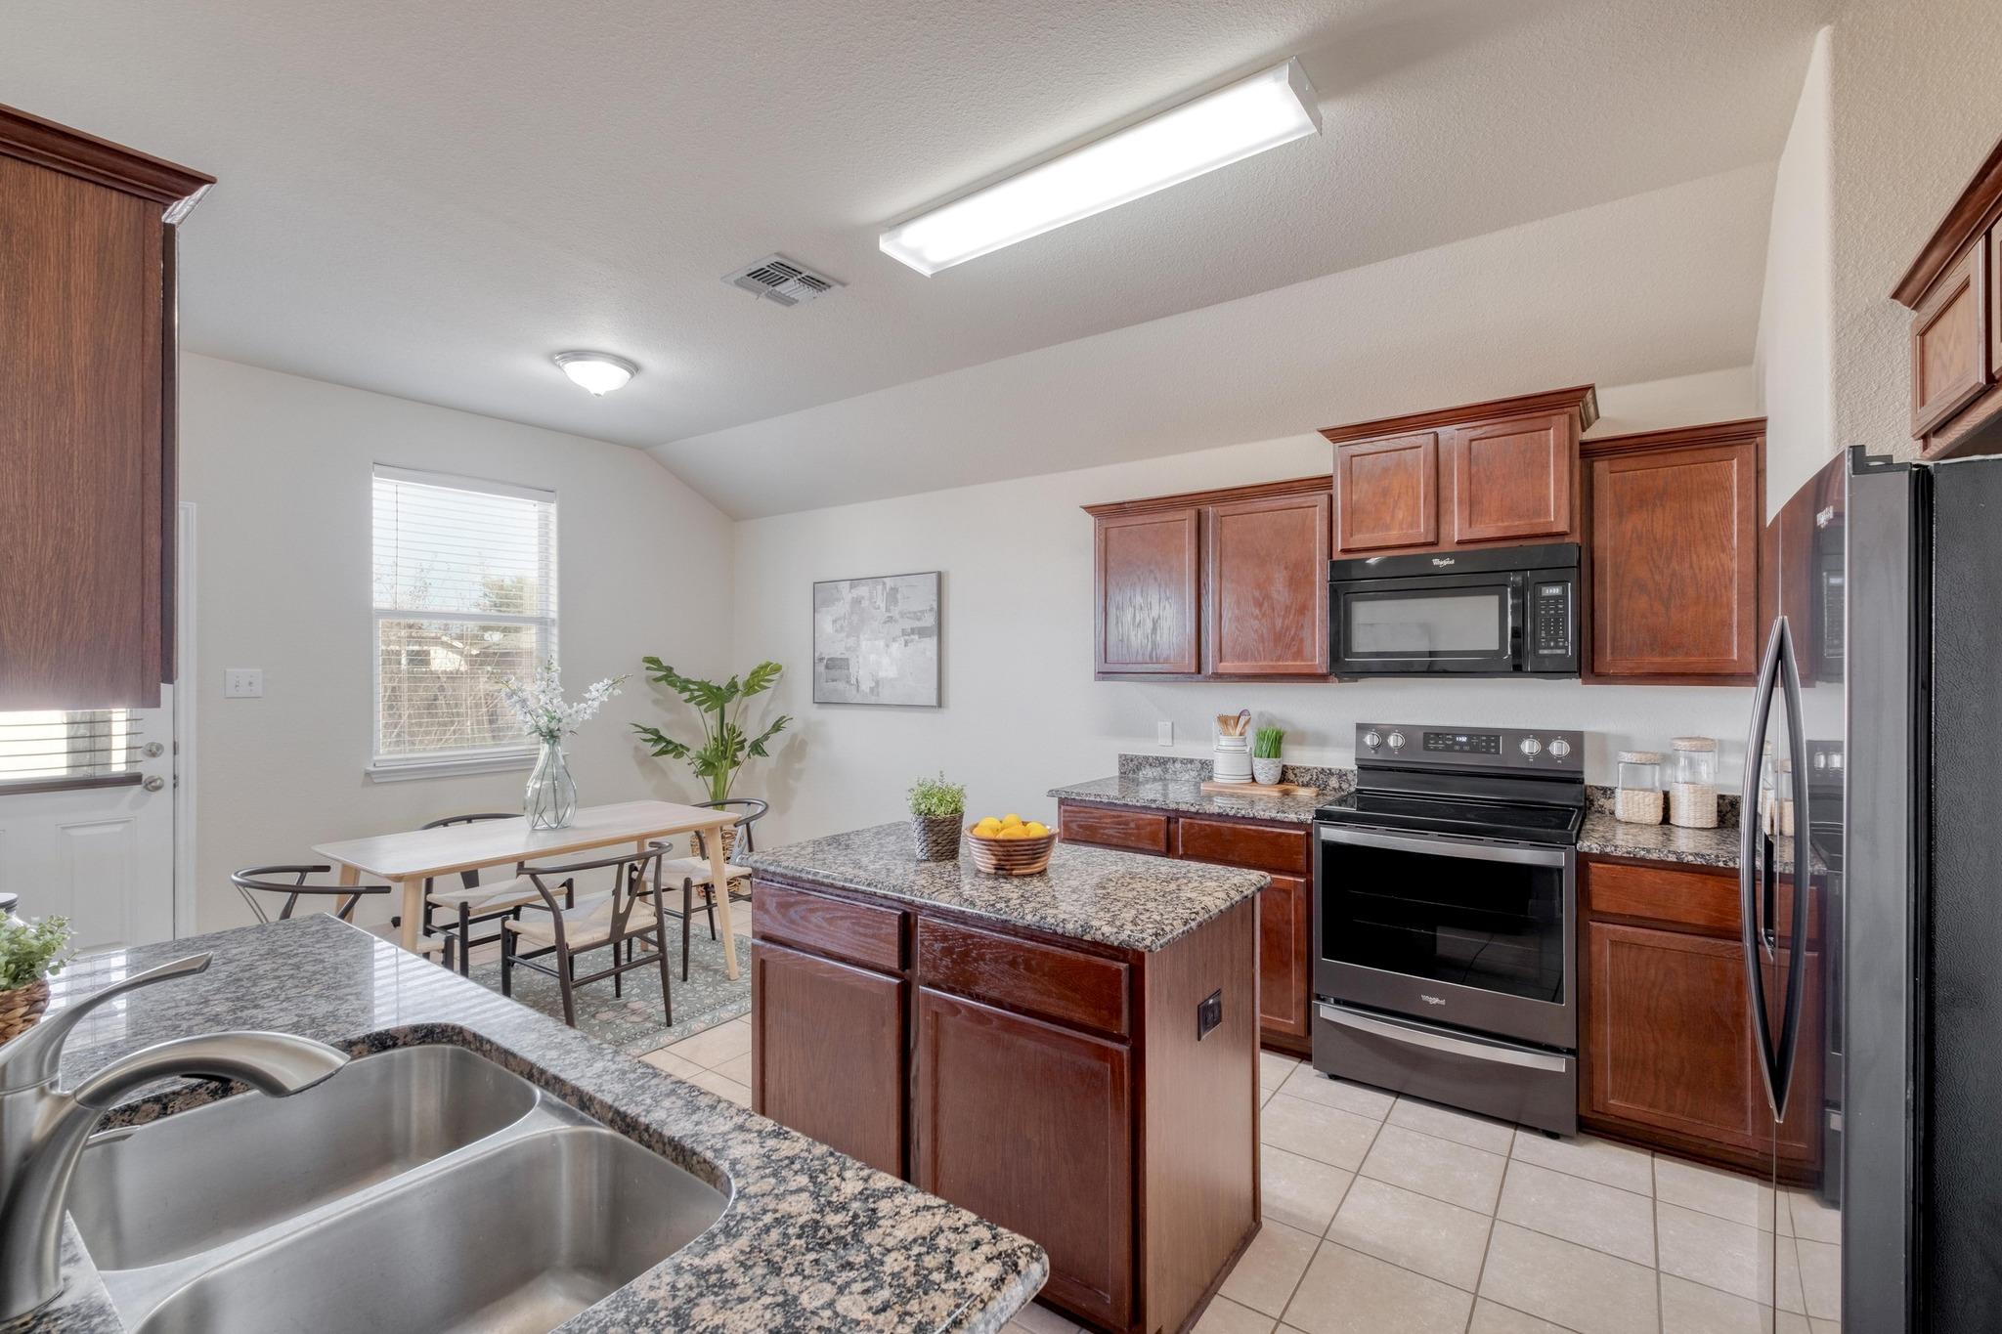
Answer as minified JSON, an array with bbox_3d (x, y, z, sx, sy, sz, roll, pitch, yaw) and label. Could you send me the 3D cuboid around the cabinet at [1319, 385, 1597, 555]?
[{"bbox_3d":[1.648,-0.640,3.035,0.835,0.485,0.430,0,0,36],"label":"cabinet"}]

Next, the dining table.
[{"bbox_3d":[-1.880,1.055,3.472,0.830,0.738,1.380,0,0,35],"label":"dining table"}]

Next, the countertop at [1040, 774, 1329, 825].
[{"bbox_3d":[0.845,0.542,3.516,1.085,0.035,0.655,0,0,35],"label":"countertop"}]

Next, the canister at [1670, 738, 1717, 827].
[{"bbox_3d":[2.287,0.383,2.756,0.130,0.288,0.130,0,0,35],"label":"canister"}]

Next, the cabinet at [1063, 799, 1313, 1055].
[{"bbox_3d":[0.852,0.997,3.493,1.065,0.877,0.620,0,0,36],"label":"cabinet"}]

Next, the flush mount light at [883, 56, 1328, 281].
[{"bbox_3d":[0.194,-1.300,2.256,1.240,0.070,0.215,0,0,36],"label":"flush mount light"}]

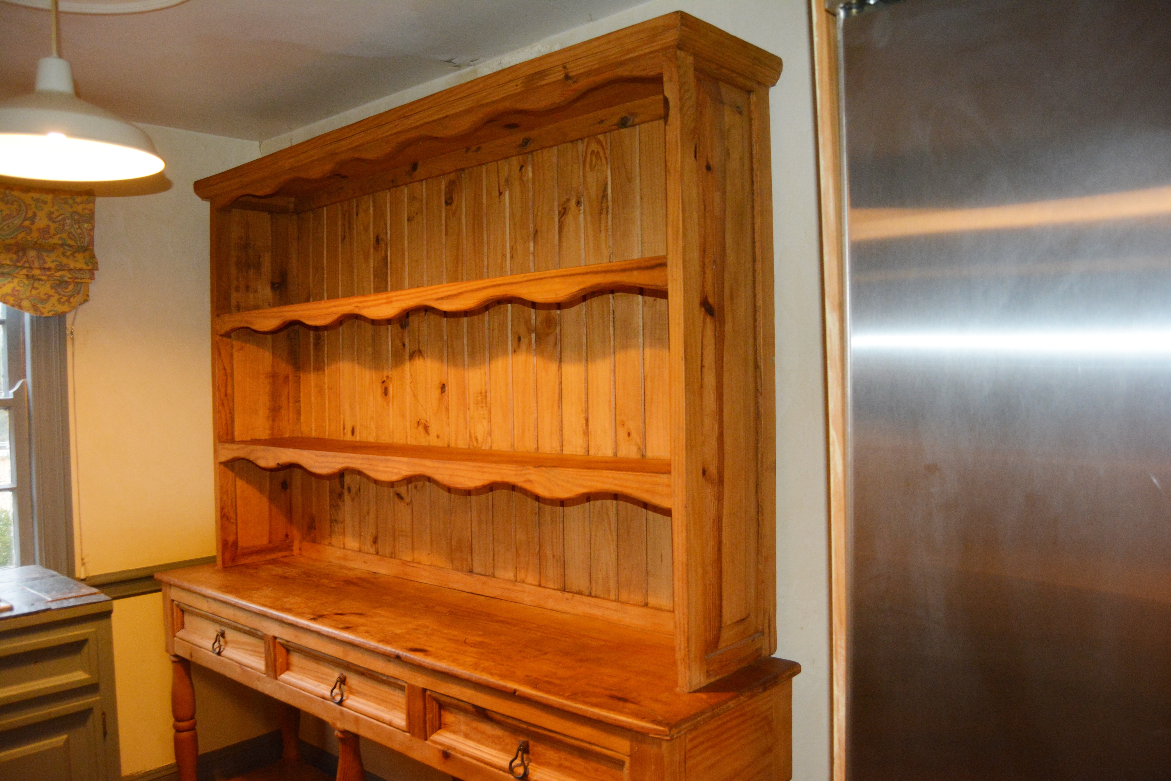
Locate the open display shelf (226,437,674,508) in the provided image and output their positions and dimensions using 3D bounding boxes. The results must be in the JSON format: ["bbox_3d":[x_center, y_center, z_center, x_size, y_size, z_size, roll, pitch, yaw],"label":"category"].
[{"bbox_3d":[-0.410,0.192,2.300,1.762,0.068,0.273,0,1,41],"label":"open display shelf"}]

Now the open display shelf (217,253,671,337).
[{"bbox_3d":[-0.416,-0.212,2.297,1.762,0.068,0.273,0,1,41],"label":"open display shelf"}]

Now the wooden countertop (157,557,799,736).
[{"bbox_3d":[-0.447,0.568,2.259,1.975,0.025,0.459,0,1,41],"label":"wooden countertop"}]

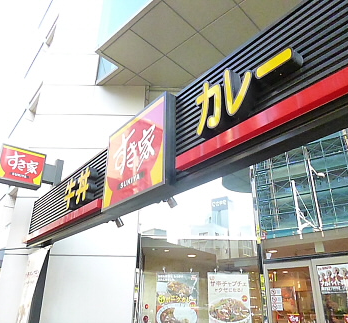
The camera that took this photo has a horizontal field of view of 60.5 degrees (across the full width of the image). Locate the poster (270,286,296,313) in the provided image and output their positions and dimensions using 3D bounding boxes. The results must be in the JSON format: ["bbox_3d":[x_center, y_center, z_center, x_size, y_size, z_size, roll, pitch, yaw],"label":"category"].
[{"bbox_3d":[2.097,2.660,5.738,0.020,0.410,0.480,21,-31,-40],"label":"poster"}]

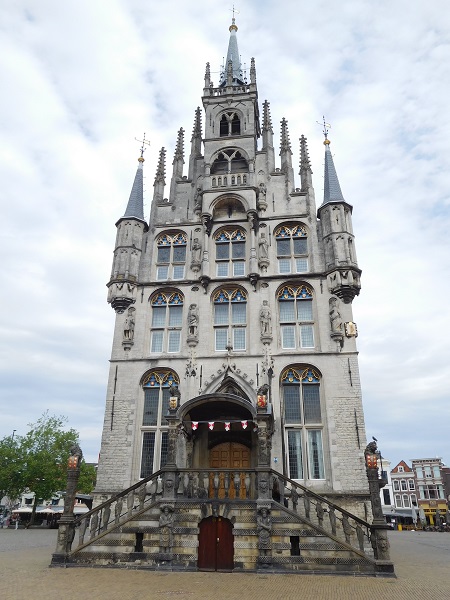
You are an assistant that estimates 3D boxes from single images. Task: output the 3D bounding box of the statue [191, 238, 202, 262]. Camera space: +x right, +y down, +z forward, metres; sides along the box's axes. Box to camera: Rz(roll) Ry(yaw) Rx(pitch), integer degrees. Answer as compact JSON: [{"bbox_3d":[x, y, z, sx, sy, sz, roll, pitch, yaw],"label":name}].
[{"bbox_3d":[-1.578,-2.752,24.003,0.654,1.575,0.500,-3,-26,7],"label":"statue"}]

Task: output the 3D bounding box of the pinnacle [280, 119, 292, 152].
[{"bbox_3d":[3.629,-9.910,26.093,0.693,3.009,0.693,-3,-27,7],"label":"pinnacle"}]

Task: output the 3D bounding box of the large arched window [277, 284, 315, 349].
[{"bbox_3d":[3.440,0.750,20.870,1.755,3.408,0.350,-3,-27,7],"label":"large arched window"}]

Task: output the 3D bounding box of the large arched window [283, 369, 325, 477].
[{"bbox_3d":[3.559,5.437,19.715,1.831,5.135,0.400,-3,-26,7],"label":"large arched window"}]

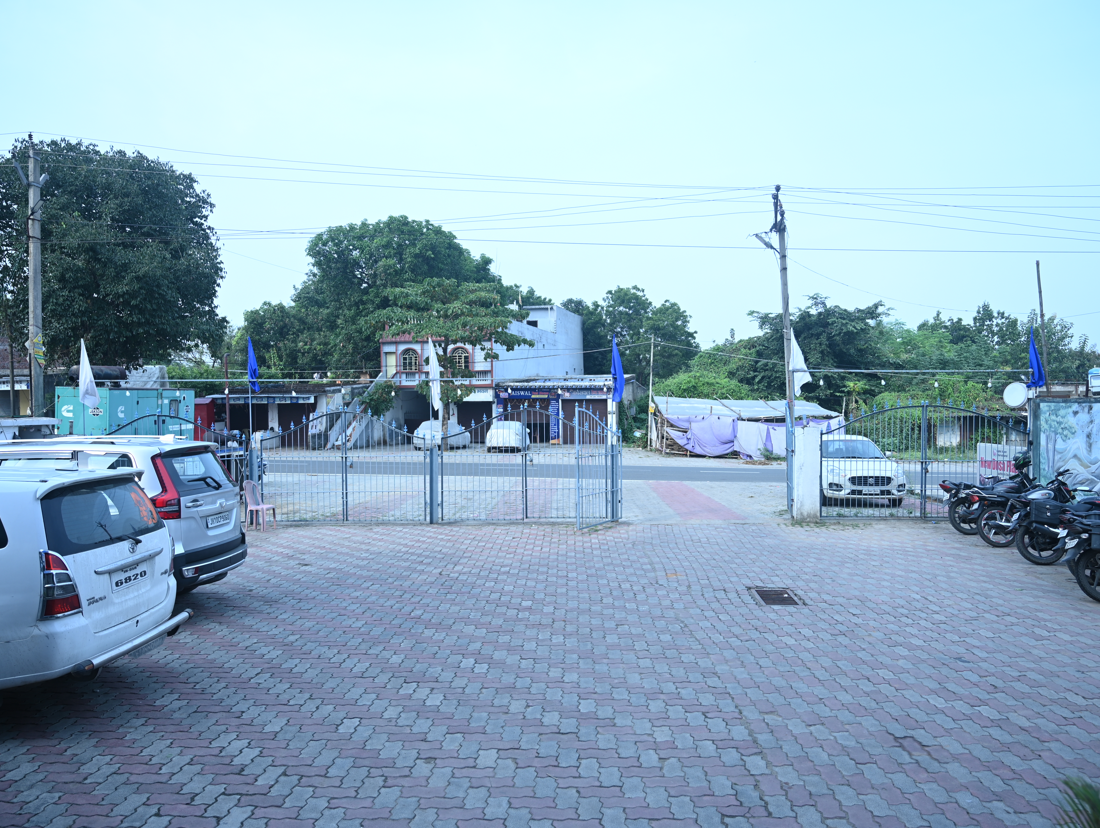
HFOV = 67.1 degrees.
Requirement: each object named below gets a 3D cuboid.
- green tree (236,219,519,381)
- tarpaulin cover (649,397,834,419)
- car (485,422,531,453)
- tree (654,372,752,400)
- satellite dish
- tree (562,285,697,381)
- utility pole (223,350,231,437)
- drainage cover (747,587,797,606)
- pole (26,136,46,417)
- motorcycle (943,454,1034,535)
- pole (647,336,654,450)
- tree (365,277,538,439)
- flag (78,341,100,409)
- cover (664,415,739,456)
[{"bbox_3d":[-11.977,-5.989,57.932,19.300,15.600,14.500,-1,0,0],"label":"green tree"},{"bbox_3d":[7.663,-0.254,32.422,6.582,0.750,3.000,0,1,12],"label":"tarpaulin cover"},{"bbox_3d":[-2.040,1.079,40.605,1.750,1.490,4.000,-1,0,3],"label":"car"},{"bbox_3d":[7.915,-0.236,42.983,5.000,3.800,4.000,-1,0,0],"label":"tree"},{"bbox_3d":[8.248,-0.341,14.700,0.170,0.450,0.450,-1,1,-33],"label":"satellite dish"},{"bbox_3d":[5.659,-3.853,59.953,9.800,10.800,8.500,-1,0,0],"label":"tree"},{"bbox_3d":[-17.088,-0.595,43.977,0.250,5.200,0.180,-1,0,0],"label":"utility pole"},{"bbox_3d":[2.520,2.055,9.213,0.410,0.040,0.740,-1,1,5],"label":"drainage cover"},{"bbox_3d":[-10.203,-1.784,16.474,0.300,7.411,0.300,-1,1,-30],"label":"pole"},{"bbox_3d":[7.259,1.363,13.286,1.980,1.140,0.720,-1,0,3],"label":"motorcycle"},{"bbox_3d":[4.771,-0.975,39.141,0.130,5.450,0.130,2,0,0],"label":"pole"},{"bbox_3d":[-4.254,-2.079,35.335,7.074,7.270,6.500,0,1,0],"label":"tree"},{"bbox_3d":[-8.191,-0.717,14.737,0.397,1.244,0.200,0,1,0],"label":"flag"},{"bbox_3d":[6.291,0.890,34.500,3.100,1.700,0.350,-1,1,18],"label":"cover"}]

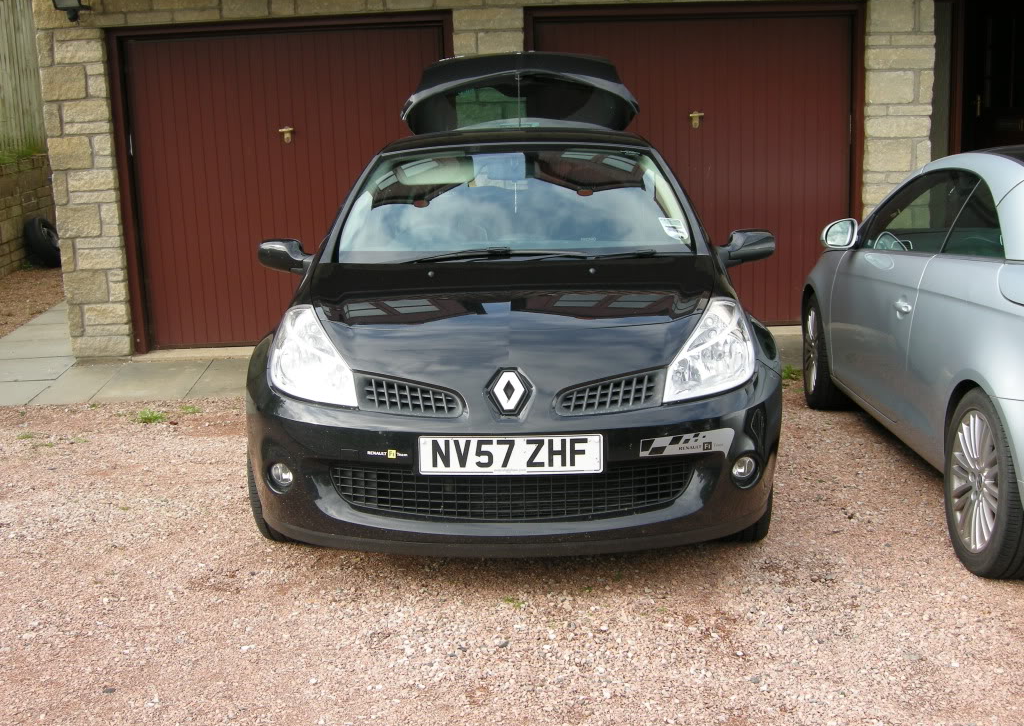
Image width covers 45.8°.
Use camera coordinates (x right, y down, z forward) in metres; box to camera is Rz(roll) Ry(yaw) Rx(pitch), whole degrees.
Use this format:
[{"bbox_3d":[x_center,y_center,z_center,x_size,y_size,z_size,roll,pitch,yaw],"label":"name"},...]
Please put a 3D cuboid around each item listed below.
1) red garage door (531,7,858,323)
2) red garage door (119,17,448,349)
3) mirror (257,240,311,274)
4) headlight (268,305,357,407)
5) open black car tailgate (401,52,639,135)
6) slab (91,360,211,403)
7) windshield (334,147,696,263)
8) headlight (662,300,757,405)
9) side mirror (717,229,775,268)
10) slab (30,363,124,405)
[{"bbox_3d":[1.219,-1.289,8.080,2.160,2.100,0.100,-2,11,-1],"label":"red garage door"},{"bbox_3d":[-1.481,-1.142,8.083,2.108,2.110,0.080,-2,14,1],"label":"red garage door"},{"bbox_3d":[-0.887,-0.411,4.730,0.220,0.145,0.140,-1,10,1],"label":"mirror"},{"bbox_3d":[-0.603,-0.022,3.730,0.310,0.270,0.460,-1,10,1],"label":"headlight"},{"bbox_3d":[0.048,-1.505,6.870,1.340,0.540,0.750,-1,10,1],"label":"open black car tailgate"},{"bbox_3d":[-2.300,0.133,7.790,0.580,0.050,0.900,-2,11,-1],"label":"slab"},{"bbox_3d":[0.014,-0.603,4.713,1.345,0.140,0.880,-1,38,2],"label":"windshield"},{"bbox_3d":[0.601,-0.050,3.726,0.302,0.238,0.420,-1,11,2],"label":"headlight"},{"bbox_3d":[0.905,-0.448,4.720,0.225,0.140,0.130,-1,11,2],"label":"side mirror"},{"bbox_3d":[-2.745,0.148,7.710,0.380,0.050,0.960,-3,14,-5],"label":"slab"}]

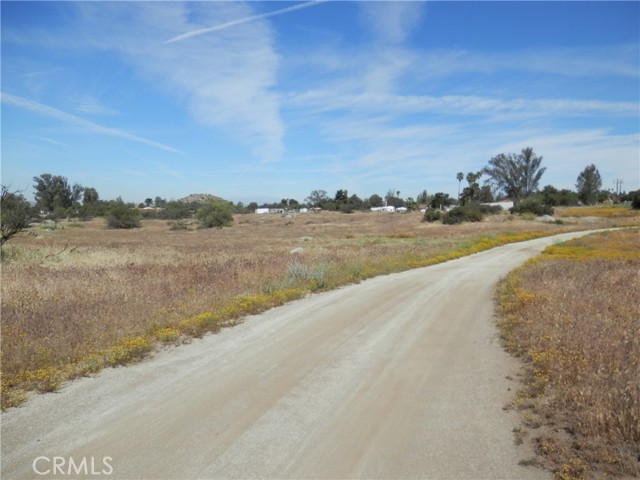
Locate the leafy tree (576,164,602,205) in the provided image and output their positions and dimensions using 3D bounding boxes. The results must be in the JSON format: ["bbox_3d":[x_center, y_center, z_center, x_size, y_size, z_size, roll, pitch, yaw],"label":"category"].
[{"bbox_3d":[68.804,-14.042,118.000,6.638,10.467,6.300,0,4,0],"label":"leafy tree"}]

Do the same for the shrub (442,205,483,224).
[{"bbox_3d":[13.257,-2.372,43.000,3.721,1.861,3.000,0,4,0],"label":"shrub"}]

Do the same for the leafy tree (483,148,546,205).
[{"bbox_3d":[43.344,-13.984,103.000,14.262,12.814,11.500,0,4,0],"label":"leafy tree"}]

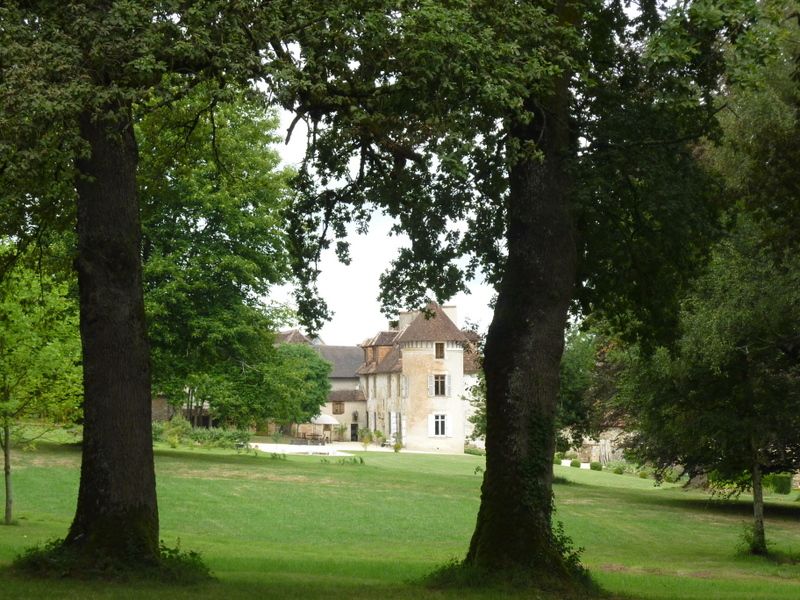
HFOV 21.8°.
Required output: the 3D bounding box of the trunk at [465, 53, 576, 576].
[{"bbox_3d":[1.390,0.167,24.000,1.292,6.046,1.150,0,-3,0],"label":"trunk"}]

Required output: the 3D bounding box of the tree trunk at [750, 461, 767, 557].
[{"bbox_3d":[5.084,2.957,29.500,0.227,1.305,0.220,0,-3,0],"label":"tree trunk"}]

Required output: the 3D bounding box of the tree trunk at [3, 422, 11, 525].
[{"bbox_3d":[-7.000,3.086,37.000,0.142,1.814,0.140,0,-3,0],"label":"tree trunk"}]

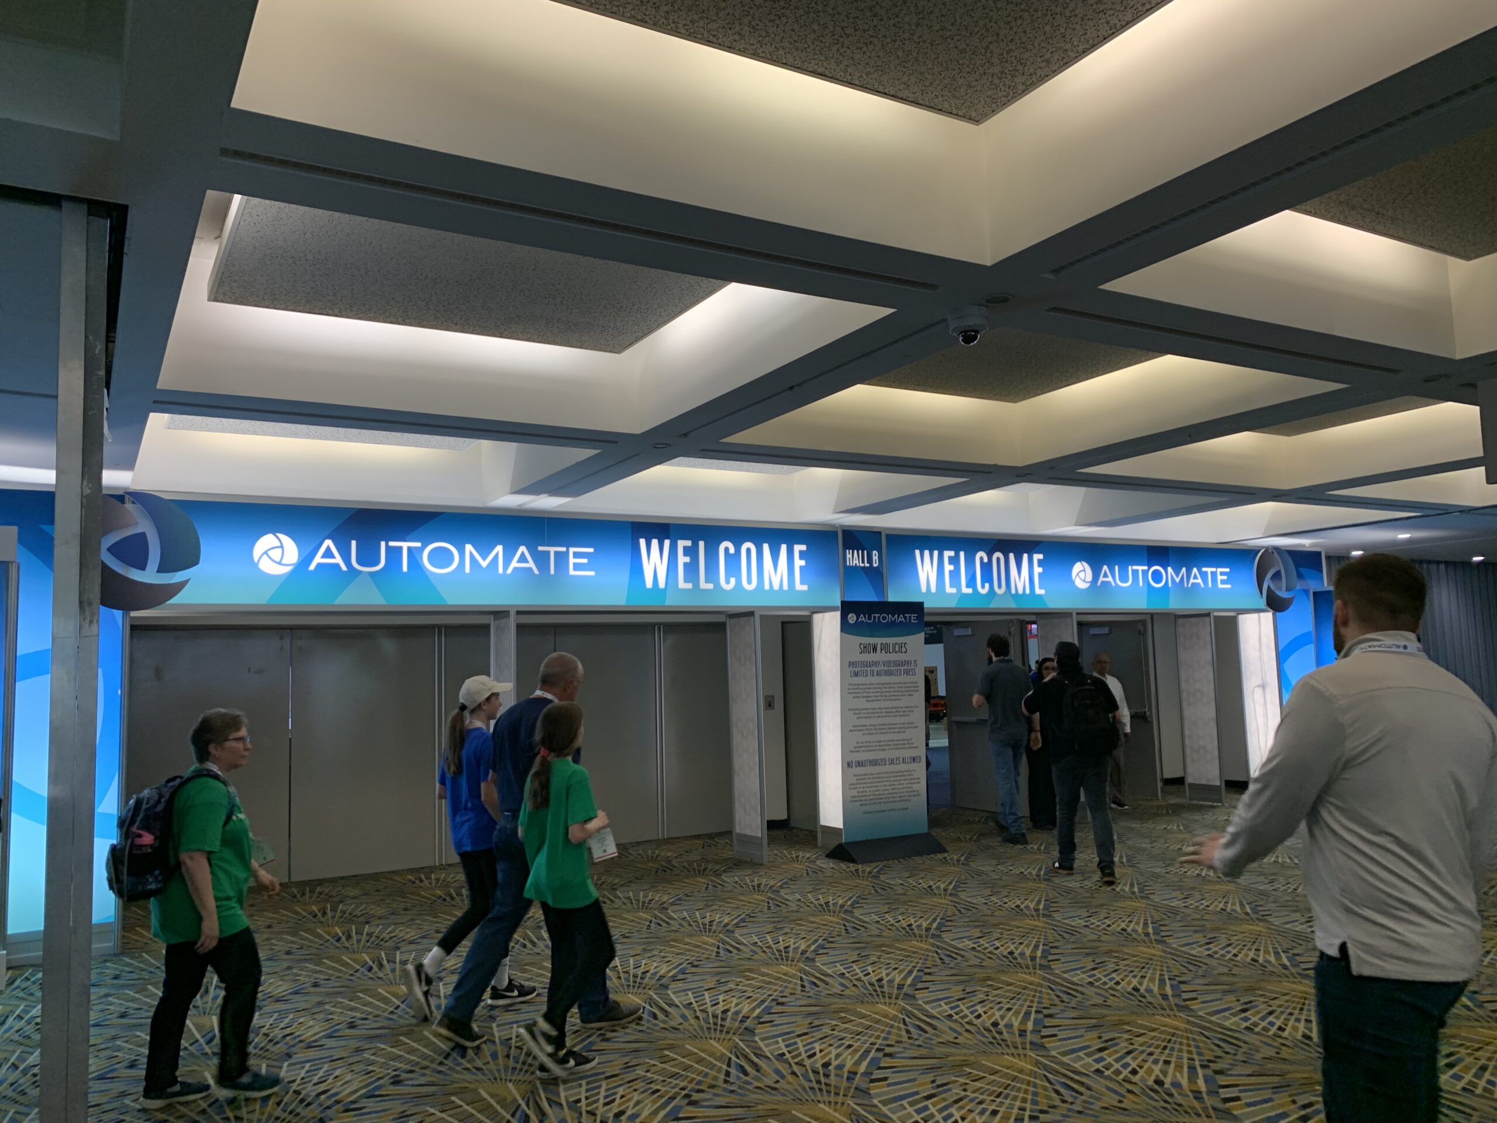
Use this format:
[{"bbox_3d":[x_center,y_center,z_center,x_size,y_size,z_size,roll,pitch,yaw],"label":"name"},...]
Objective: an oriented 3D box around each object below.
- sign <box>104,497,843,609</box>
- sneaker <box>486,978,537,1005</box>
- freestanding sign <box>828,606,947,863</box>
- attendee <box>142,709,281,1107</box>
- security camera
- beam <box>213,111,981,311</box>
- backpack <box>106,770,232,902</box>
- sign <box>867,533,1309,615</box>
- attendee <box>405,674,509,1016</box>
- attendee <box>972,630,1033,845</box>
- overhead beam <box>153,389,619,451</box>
[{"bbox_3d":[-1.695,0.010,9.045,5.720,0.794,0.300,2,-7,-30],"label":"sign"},{"bbox_3d":[-1.214,2.183,5.728,0.270,0.110,0.100,1,-7,-29],"label":"sneaker"},{"bbox_3d":[1.179,1.470,10.018,0.950,2.230,0.480,2,-7,-30],"label":"freestanding sign"},{"bbox_3d":[-2.213,1.386,4.681,0.600,1.550,0.520,1,-6,-22],"label":"attendee"},{"bbox_3d":[0.898,-0.940,4.562,0.160,0.140,0.160,-2,-6,0],"label":"security camera"},{"bbox_3d":[-0.346,-1.164,3.648,2.503,0.200,0.547,2,-7,-30],"label":"beam"},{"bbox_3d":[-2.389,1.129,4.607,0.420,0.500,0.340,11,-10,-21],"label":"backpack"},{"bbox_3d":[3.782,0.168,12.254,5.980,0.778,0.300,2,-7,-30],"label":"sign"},{"bbox_3d":[-1.443,1.424,5.760,0.760,1.640,0.460,2,-7,-33],"label":"attendee"},{"bbox_3d":[2.372,1.669,10.674,0.550,1.890,0.520,0,-6,-15],"label":"attendee"},{"bbox_3d":[-1.862,-0.860,6.221,2.503,0.200,0.547,2,-7,-30],"label":"overhead beam"}]

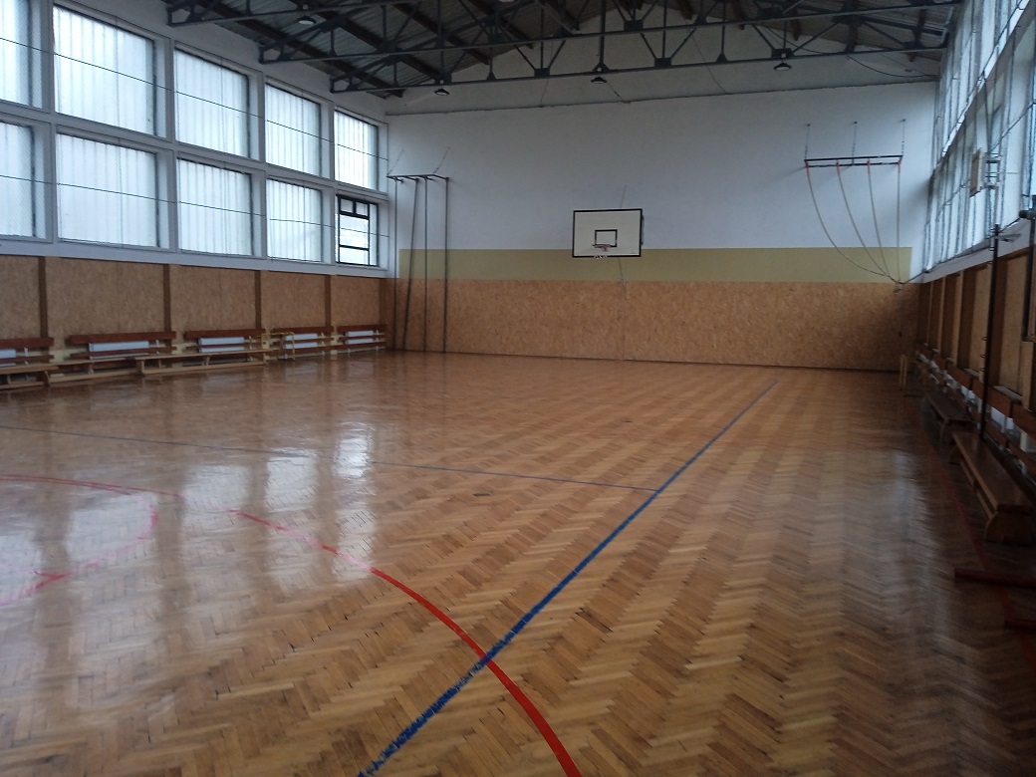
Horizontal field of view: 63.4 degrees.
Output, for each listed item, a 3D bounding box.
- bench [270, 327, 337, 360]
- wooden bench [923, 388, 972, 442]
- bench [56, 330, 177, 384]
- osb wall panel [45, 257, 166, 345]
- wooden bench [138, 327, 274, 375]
[{"bbox_3d":[-5.631,-1.231,22.195,0.264,0.751,2.722,3,7,22],"label":"bench"},{"bbox_3d":[5.942,0.360,11.710,0.289,0.313,3.383,3,7,22],"label":"wooden bench"},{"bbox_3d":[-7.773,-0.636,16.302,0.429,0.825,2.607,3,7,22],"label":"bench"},{"bbox_3d":[-7.959,-1.687,16.433,0.030,1.576,2.706,3,7,22],"label":"osb wall panel"},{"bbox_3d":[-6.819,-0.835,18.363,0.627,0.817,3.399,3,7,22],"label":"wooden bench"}]

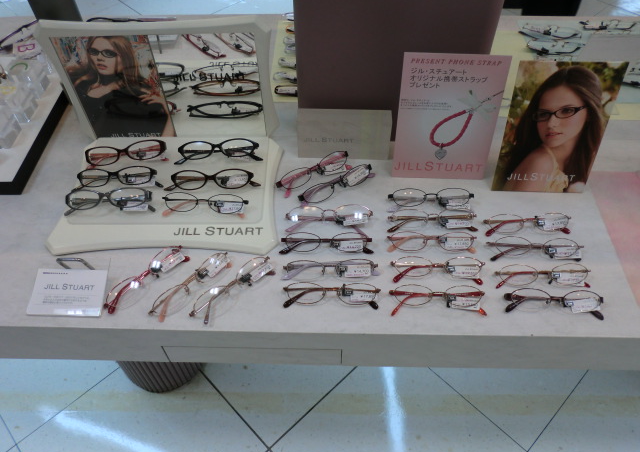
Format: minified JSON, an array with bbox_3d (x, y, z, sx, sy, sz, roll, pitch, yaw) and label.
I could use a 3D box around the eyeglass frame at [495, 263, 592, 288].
[{"bbox_3d":[0.307,0.071,0.697,0.133,0.033,0.037,-1,81,0],"label":"eyeglass frame"}]

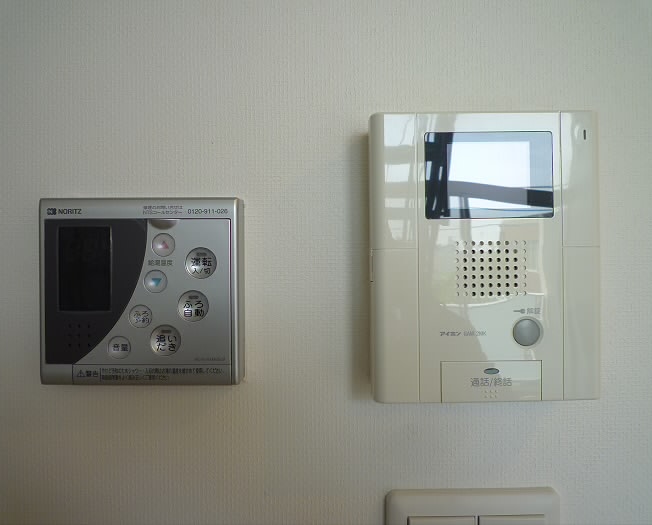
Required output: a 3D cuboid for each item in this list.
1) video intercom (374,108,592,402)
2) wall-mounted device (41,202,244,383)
[{"bbox_3d":[0.101,-0.003,0.329,0.143,0.180,0.033,0,0,0],"label":"video intercom"},{"bbox_3d":[-0.120,0.019,0.335,0.128,0.120,0.020,0,0,0],"label":"wall-mounted device"}]

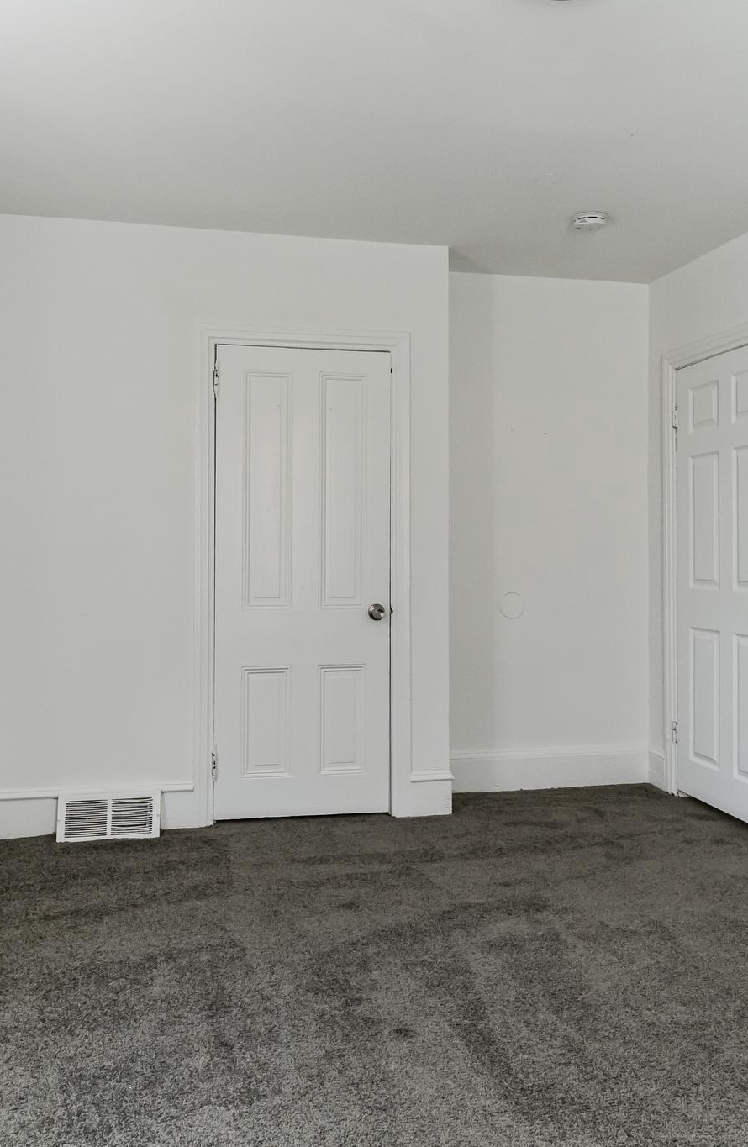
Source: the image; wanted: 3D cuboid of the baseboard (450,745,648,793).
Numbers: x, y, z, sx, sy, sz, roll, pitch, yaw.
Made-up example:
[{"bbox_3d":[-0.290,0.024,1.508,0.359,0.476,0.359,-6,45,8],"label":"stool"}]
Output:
[{"bbox_3d":[0.834,0.973,4.520,1.130,0.208,0.033,0,1,-12],"label":"baseboard"}]

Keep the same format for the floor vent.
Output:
[{"bbox_3d":[-1.097,1.002,3.762,0.409,0.190,0.065,0,1,-12],"label":"floor vent"}]

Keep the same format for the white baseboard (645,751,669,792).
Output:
[{"bbox_3d":[1.403,0.971,4.511,0.030,0.197,0.241,0,1,-12],"label":"white baseboard"}]

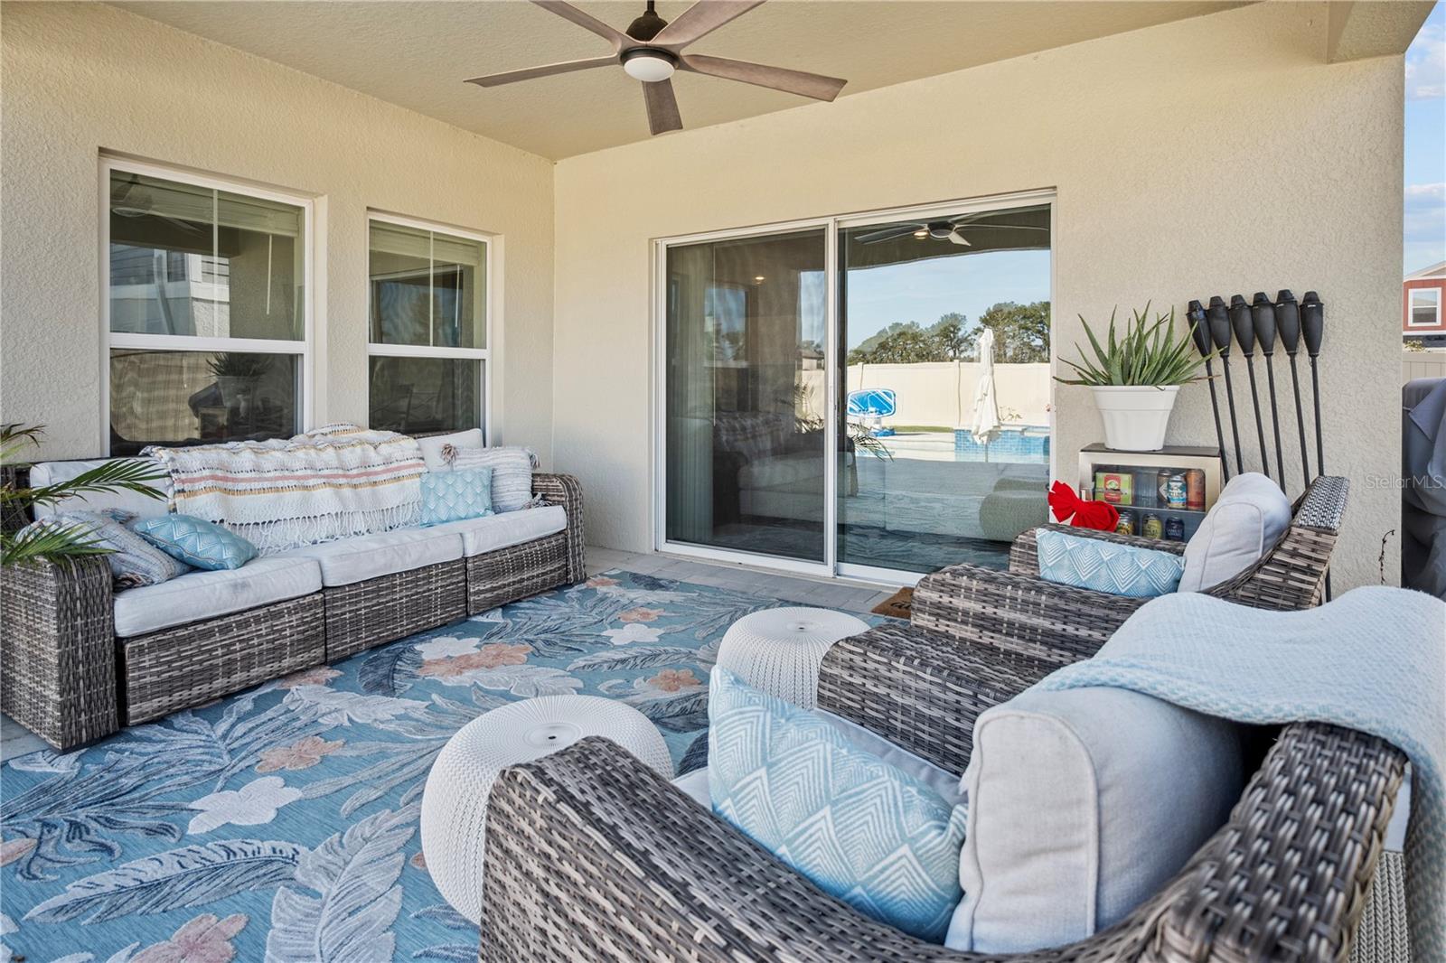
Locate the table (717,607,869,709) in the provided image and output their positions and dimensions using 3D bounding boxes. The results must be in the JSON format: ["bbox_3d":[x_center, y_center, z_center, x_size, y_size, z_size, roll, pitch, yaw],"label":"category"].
[{"bbox_3d":[0.264,0.625,2.462,0.560,0.310,0.560,1,7,0],"label":"table"}]

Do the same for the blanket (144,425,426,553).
[{"bbox_3d":[-1.911,0.002,3.314,0.420,0.500,1.120,5,8,32],"label":"blanket"}]

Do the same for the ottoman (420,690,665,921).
[{"bbox_3d":[-0.390,0.714,1.662,0.560,0.310,0.560,1,7,0],"label":"ottoman"}]

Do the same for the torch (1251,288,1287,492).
[{"bbox_3d":[2.267,-0.011,2.917,0.085,1.539,0.085,-6,-5,32],"label":"torch"}]

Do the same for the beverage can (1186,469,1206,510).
[{"bbox_3d":[1.883,0.034,2.878,0.070,0.157,0.070,5,8,32],"label":"beverage can"}]

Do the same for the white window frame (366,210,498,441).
[{"bbox_3d":[-1.738,-0.779,4.403,0.090,1.478,0.870,5,8,32],"label":"white window frame"}]

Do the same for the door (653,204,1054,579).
[{"bbox_3d":[0.582,-0.456,4.191,2.390,2.049,0.110,5,8,32],"label":"door"}]

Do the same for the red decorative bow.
[{"bbox_3d":[1.474,0.099,2.965,0.290,0.220,0.120,6,9,40],"label":"red decorative bow"}]

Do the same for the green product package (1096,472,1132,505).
[{"bbox_3d":[1.642,0.020,3.015,0.130,0.128,0.240,3,6,32],"label":"green product package"}]

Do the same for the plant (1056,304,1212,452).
[{"bbox_3d":[1.735,-0.431,3.049,0.600,0.610,0.500,5,8,32],"label":"plant"}]

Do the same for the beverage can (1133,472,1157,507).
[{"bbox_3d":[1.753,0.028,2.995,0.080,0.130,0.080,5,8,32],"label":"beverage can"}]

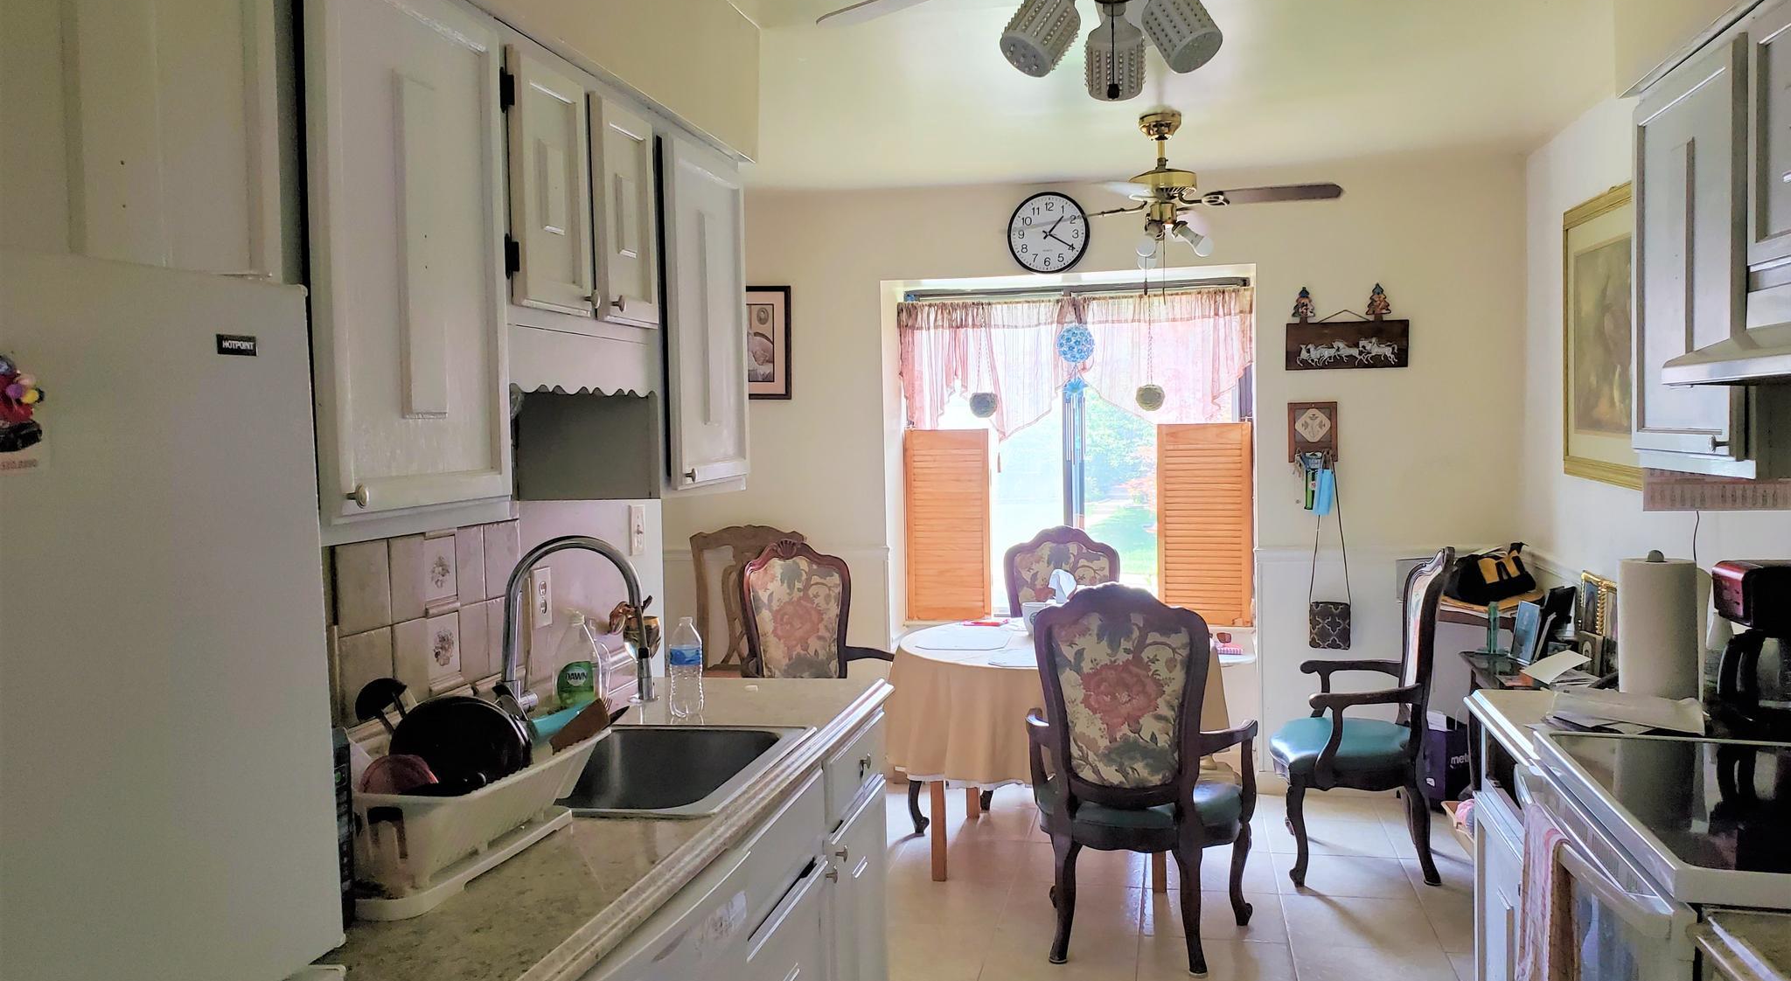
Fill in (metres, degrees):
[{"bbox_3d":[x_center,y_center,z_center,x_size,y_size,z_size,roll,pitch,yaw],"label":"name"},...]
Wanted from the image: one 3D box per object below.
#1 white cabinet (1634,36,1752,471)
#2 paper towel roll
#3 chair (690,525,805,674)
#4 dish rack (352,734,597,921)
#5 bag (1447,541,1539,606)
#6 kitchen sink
[{"bbox_3d":[1.629,-0.410,2.452,0.340,0.744,0.595,-1,3,13],"label":"white cabinet"},{"bbox_3d":[1.393,0.269,2.460,0.145,0.295,0.145,-1,3,12],"label":"paper towel roll"},{"bbox_3d":[-0.621,0.702,5.354,0.510,1.075,0.550,-1,3,4],"label":"chair"},{"bbox_3d":[-0.638,0.418,1.793,0.320,0.140,0.450,-1,3,12],"label":"dish rack"},{"bbox_3d":[2.150,0.298,4.820,0.300,0.230,0.220,-1,3,13],"label":"bag"},{"bbox_3d":[-0.486,0.573,2.387,0.540,0.190,0.620,-1,3,13],"label":"kitchen sink"}]

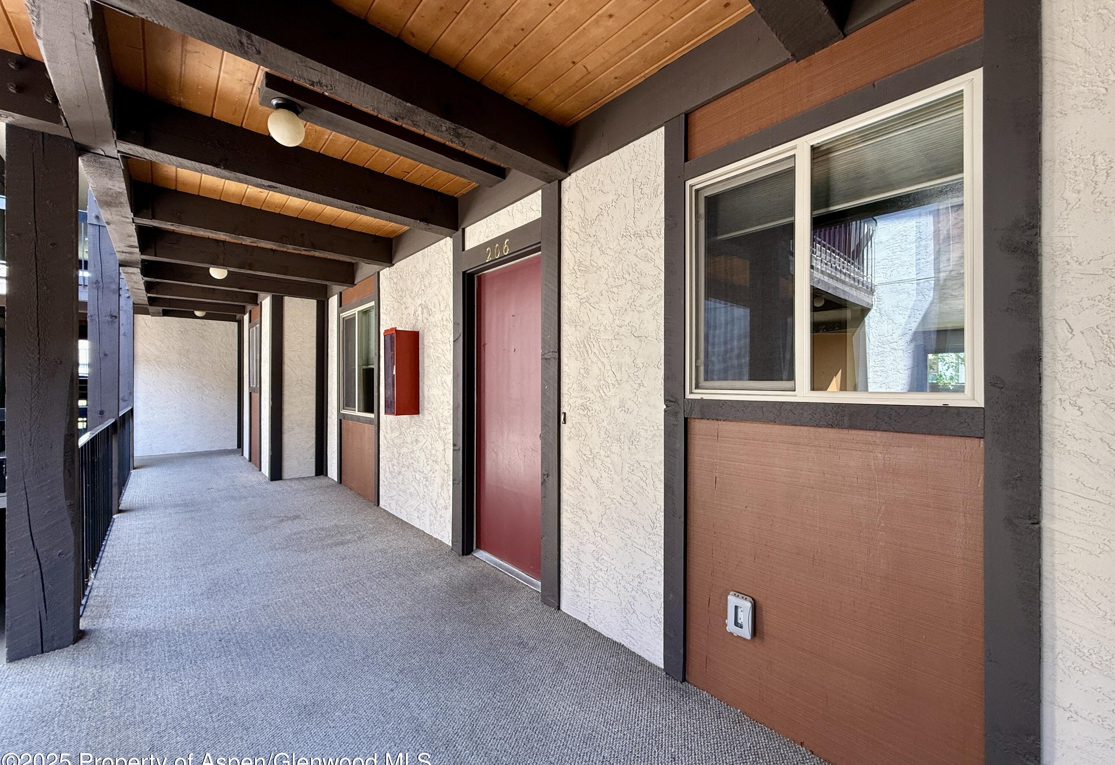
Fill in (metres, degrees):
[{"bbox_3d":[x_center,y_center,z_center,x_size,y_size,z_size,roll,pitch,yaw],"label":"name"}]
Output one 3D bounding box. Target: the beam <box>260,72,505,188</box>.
[{"bbox_3d":[-0.899,-1.384,2.589,1.349,0.079,0.166,1,-1,-41],"label":"beam"}]

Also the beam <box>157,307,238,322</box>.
[{"bbox_3d":[-6.297,-1.235,7.947,1.120,0.240,0.150,0,0,-42],"label":"beam"}]

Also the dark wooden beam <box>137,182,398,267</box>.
[{"bbox_3d":[-2.359,-1.289,3.867,1.845,0.261,0.153,1,-1,-41],"label":"dark wooden beam"}]

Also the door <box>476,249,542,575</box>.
[{"bbox_3d":[-0.267,0.225,3.026,0.050,2.040,0.915,0,0,-42],"label":"door"}]

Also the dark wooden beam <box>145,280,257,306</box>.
[{"bbox_3d":[-4.746,-1.235,6.060,1.160,0.240,0.150,0,0,-42],"label":"dark wooden beam"}]

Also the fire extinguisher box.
[{"bbox_3d":[-1.409,-0.085,4.084,0.215,0.752,0.261,1,-1,-41],"label":"fire extinguisher box"}]

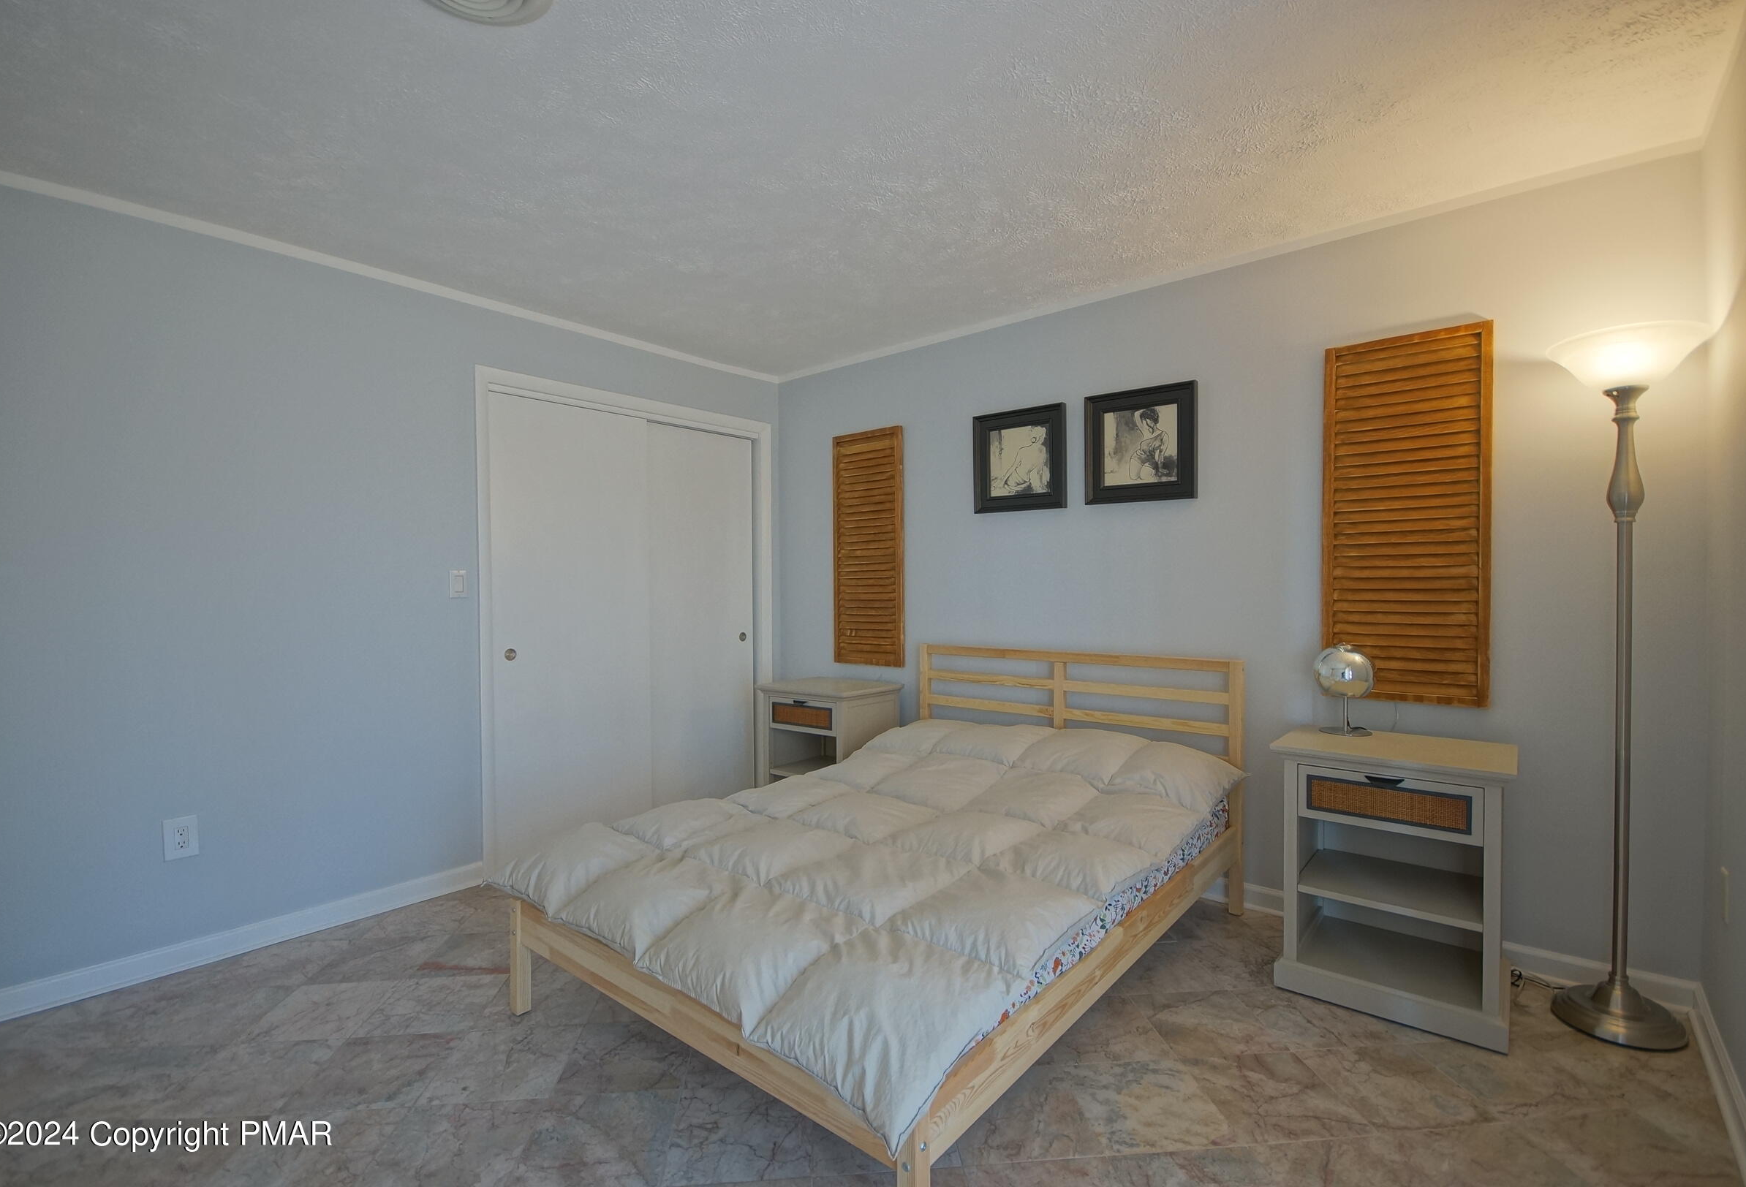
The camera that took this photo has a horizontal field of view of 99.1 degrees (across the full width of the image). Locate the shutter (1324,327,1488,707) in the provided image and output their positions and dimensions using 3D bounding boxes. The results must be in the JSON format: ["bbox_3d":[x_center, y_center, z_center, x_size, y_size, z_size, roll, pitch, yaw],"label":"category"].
[{"bbox_3d":[1.742,-0.241,2.445,0.445,1.193,0.030,0,1,39],"label":"shutter"}]

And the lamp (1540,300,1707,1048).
[{"bbox_3d":[2.031,0.244,2.024,0.310,1.853,0.310,0,1,39],"label":"lamp"}]

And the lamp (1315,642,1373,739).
[{"bbox_3d":[1.512,0.307,2.379,0.160,0.280,0.160,0,1,39],"label":"lamp"}]

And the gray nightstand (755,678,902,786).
[{"bbox_3d":[-0.207,0.804,3.603,0.553,0.722,0.420,0,1,39],"label":"gray nightstand"}]

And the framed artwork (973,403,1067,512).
[{"bbox_3d":[0.651,-0.591,3.323,0.443,0.446,0.030,0,1,39],"label":"framed artwork"}]

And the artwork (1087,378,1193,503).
[{"bbox_3d":[1.068,-0.592,2.985,0.432,0.449,0.030,0,1,39],"label":"artwork"}]

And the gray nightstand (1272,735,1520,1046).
[{"bbox_3d":[1.535,0.810,2.209,0.557,0.722,0.415,0,1,39],"label":"gray nightstand"}]

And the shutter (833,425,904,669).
[{"bbox_3d":[-0.025,-0.232,3.877,0.444,1.210,0.030,0,1,39],"label":"shutter"}]

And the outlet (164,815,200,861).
[{"bbox_3d":[-2.199,0.778,2.368,0.010,0.127,0.081,0,1,42],"label":"outlet"}]

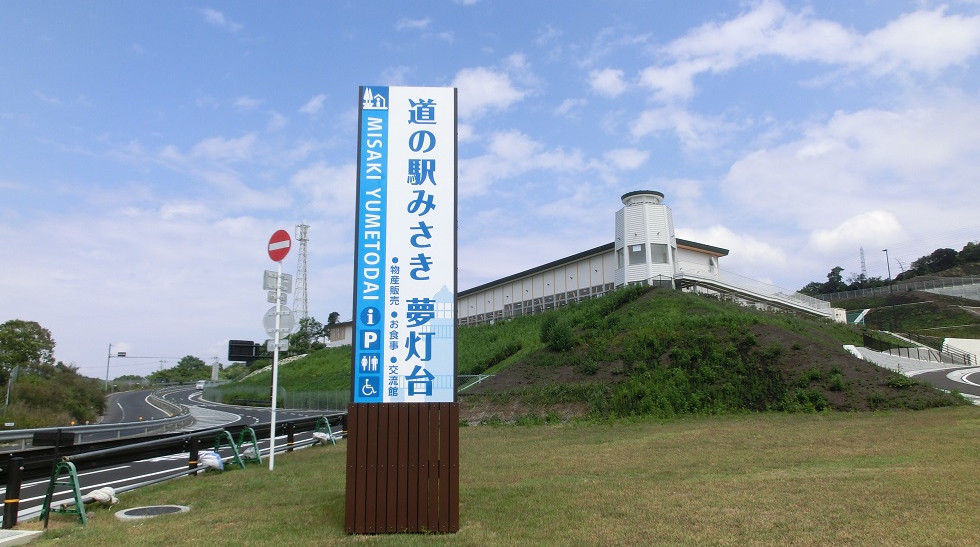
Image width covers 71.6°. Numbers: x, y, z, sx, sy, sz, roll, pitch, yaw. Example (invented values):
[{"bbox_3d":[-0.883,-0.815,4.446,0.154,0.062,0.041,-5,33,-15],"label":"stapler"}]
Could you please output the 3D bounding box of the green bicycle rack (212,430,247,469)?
[{"bbox_3d":[-4.718,3.186,12.300,0.510,0.660,0.080,-6,-9,2],"label":"green bicycle rack"}]

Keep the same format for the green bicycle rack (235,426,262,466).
[{"bbox_3d":[-4.535,3.233,12.750,0.490,0.670,0.080,-3,-9,5],"label":"green bicycle rack"}]

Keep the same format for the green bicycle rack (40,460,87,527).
[{"bbox_3d":[-4.645,2.394,7.400,0.470,0.670,0.080,-1,-9,5],"label":"green bicycle rack"}]

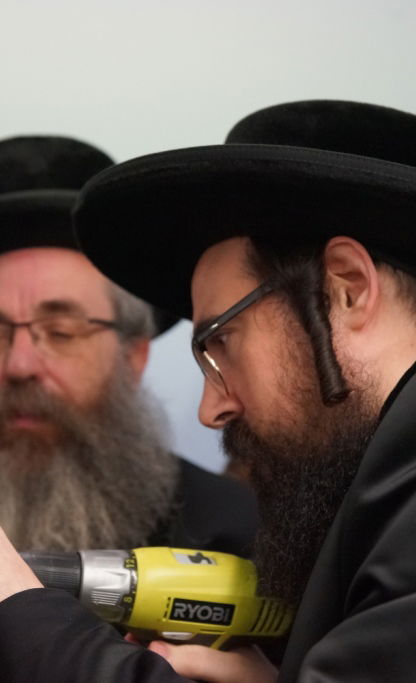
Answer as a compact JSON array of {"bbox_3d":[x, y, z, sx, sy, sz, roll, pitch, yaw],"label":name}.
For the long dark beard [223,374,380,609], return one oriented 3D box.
[{"bbox_3d":[0.077,0.104,1.190,0.115,0.168,0.148,-12,0,-4],"label":"long dark beard"}]

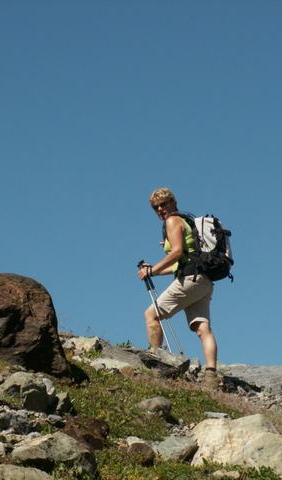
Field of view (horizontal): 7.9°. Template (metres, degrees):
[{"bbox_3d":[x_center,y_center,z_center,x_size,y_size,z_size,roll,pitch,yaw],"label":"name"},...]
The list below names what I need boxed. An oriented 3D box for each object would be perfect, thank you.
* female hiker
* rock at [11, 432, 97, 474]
[{"bbox_3d":[0.309,0.381,16.300,0.680,1.600,0.520,-1,-7,6],"label":"female hiker"},{"bbox_3d":[-0.544,1.344,12.800,0.530,0.270,0.400,0,-7,0],"label":"rock"}]

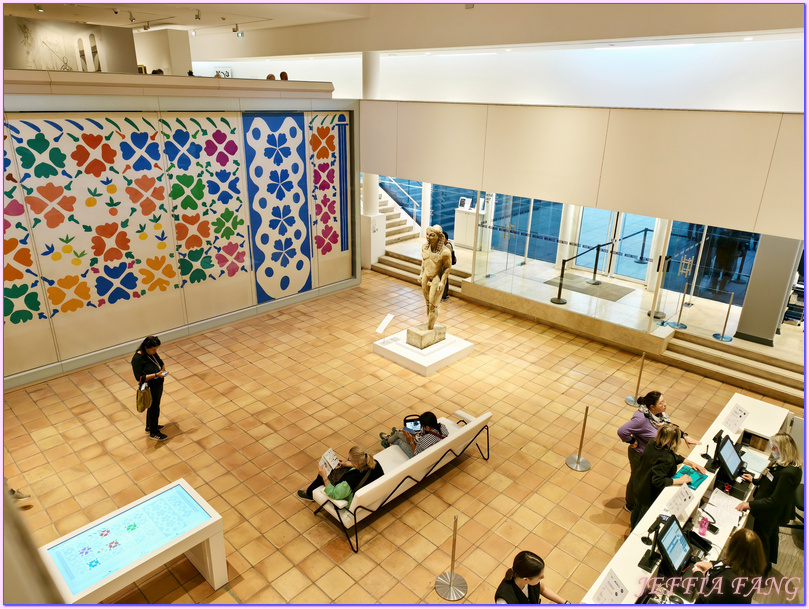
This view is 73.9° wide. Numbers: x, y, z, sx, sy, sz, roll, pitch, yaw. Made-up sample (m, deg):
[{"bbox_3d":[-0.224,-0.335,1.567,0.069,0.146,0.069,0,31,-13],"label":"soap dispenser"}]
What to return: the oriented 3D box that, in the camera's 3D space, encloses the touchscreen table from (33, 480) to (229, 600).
[{"bbox_3d":[-2.528,2.525,5.171,0.823,0.838,1.339,20,28,39],"label":"touchscreen table"}]

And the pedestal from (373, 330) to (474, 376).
[{"bbox_3d":[0.386,0.870,10.695,1.410,0.200,1.420,19,27,39],"label":"pedestal"}]

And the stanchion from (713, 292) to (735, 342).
[{"bbox_3d":[6.238,0.222,10.372,0.340,0.950,0.340,19,27,39],"label":"stanchion"}]

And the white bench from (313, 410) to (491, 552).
[{"bbox_3d":[0.041,1.988,6.821,2.420,0.760,0.840,-19,29,-41],"label":"white bench"}]

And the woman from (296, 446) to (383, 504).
[{"bbox_3d":[-0.765,1.980,6.321,1.100,1.100,0.520,14,25,30],"label":"woman"}]

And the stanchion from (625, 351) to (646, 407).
[{"bbox_3d":[3.890,1.200,8.848,0.335,0.935,0.335,20,28,39],"label":"stanchion"}]

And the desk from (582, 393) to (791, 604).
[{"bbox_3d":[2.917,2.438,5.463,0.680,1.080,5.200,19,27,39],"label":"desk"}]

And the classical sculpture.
[{"bbox_3d":[0.556,-0.512,10.351,0.600,2.060,0.520,19,27,39],"label":"classical sculpture"}]

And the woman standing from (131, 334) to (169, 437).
[{"bbox_3d":[-3.645,1.193,7.665,0.540,1.580,0.500,2,21,2],"label":"woman standing"}]

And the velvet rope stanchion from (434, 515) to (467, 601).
[{"bbox_3d":[0.496,2.470,5.370,0.335,0.935,0.335,1,21,0],"label":"velvet rope stanchion"}]

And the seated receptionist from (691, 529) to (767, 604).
[{"bbox_3d":[2.828,2.538,4.815,0.520,1.320,0.680,-17,28,-39],"label":"seated receptionist"}]

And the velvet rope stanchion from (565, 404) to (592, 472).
[{"bbox_3d":[2.420,1.772,7.287,0.335,0.935,0.335,20,28,39],"label":"velvet rope stanchion"}]

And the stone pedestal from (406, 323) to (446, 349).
[{"bbox_3d":[0.446,0.602,10.721,0.410,0.290,0.710,19,27,39],"label":"stone pedestal"}]

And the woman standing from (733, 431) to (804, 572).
[{"bbox_3d":[3.873,2.049,5.724,0.600,1.620,0.620,14,25,30],"label":"woman standing"}]

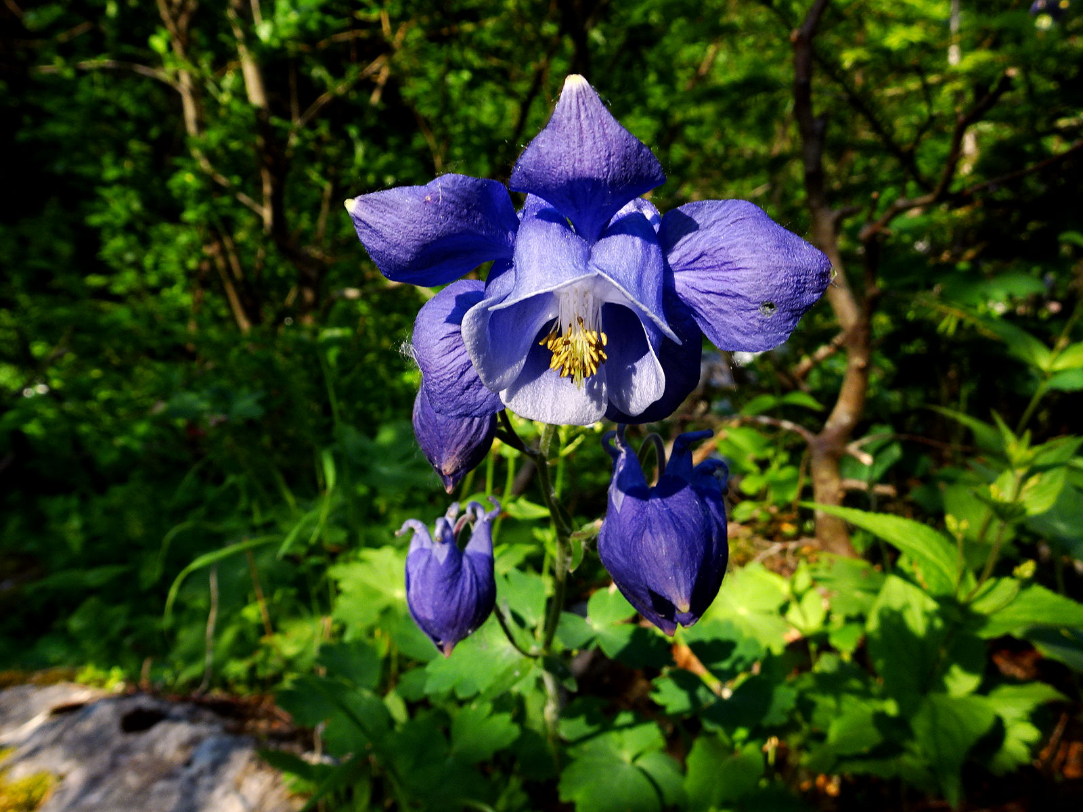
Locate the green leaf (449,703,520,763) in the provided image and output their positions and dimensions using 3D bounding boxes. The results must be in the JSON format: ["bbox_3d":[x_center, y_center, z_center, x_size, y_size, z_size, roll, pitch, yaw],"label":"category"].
[{"bbox_3d":[-0.020,0.116,0.265,0.026,0.016,0.022,0,13,0],"label":"green leaf"}]

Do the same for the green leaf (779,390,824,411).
[{"bbox_3d":[0.284,-0.006,0.820,0.051,0.012,0.026,16,36,8],"label":"green leaf"}]

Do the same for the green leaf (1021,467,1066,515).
[{"bbox_3d":[0.374,0.063,0.560,0.036,0.036,0.025,0,13,0],"label":"green leaf"}]

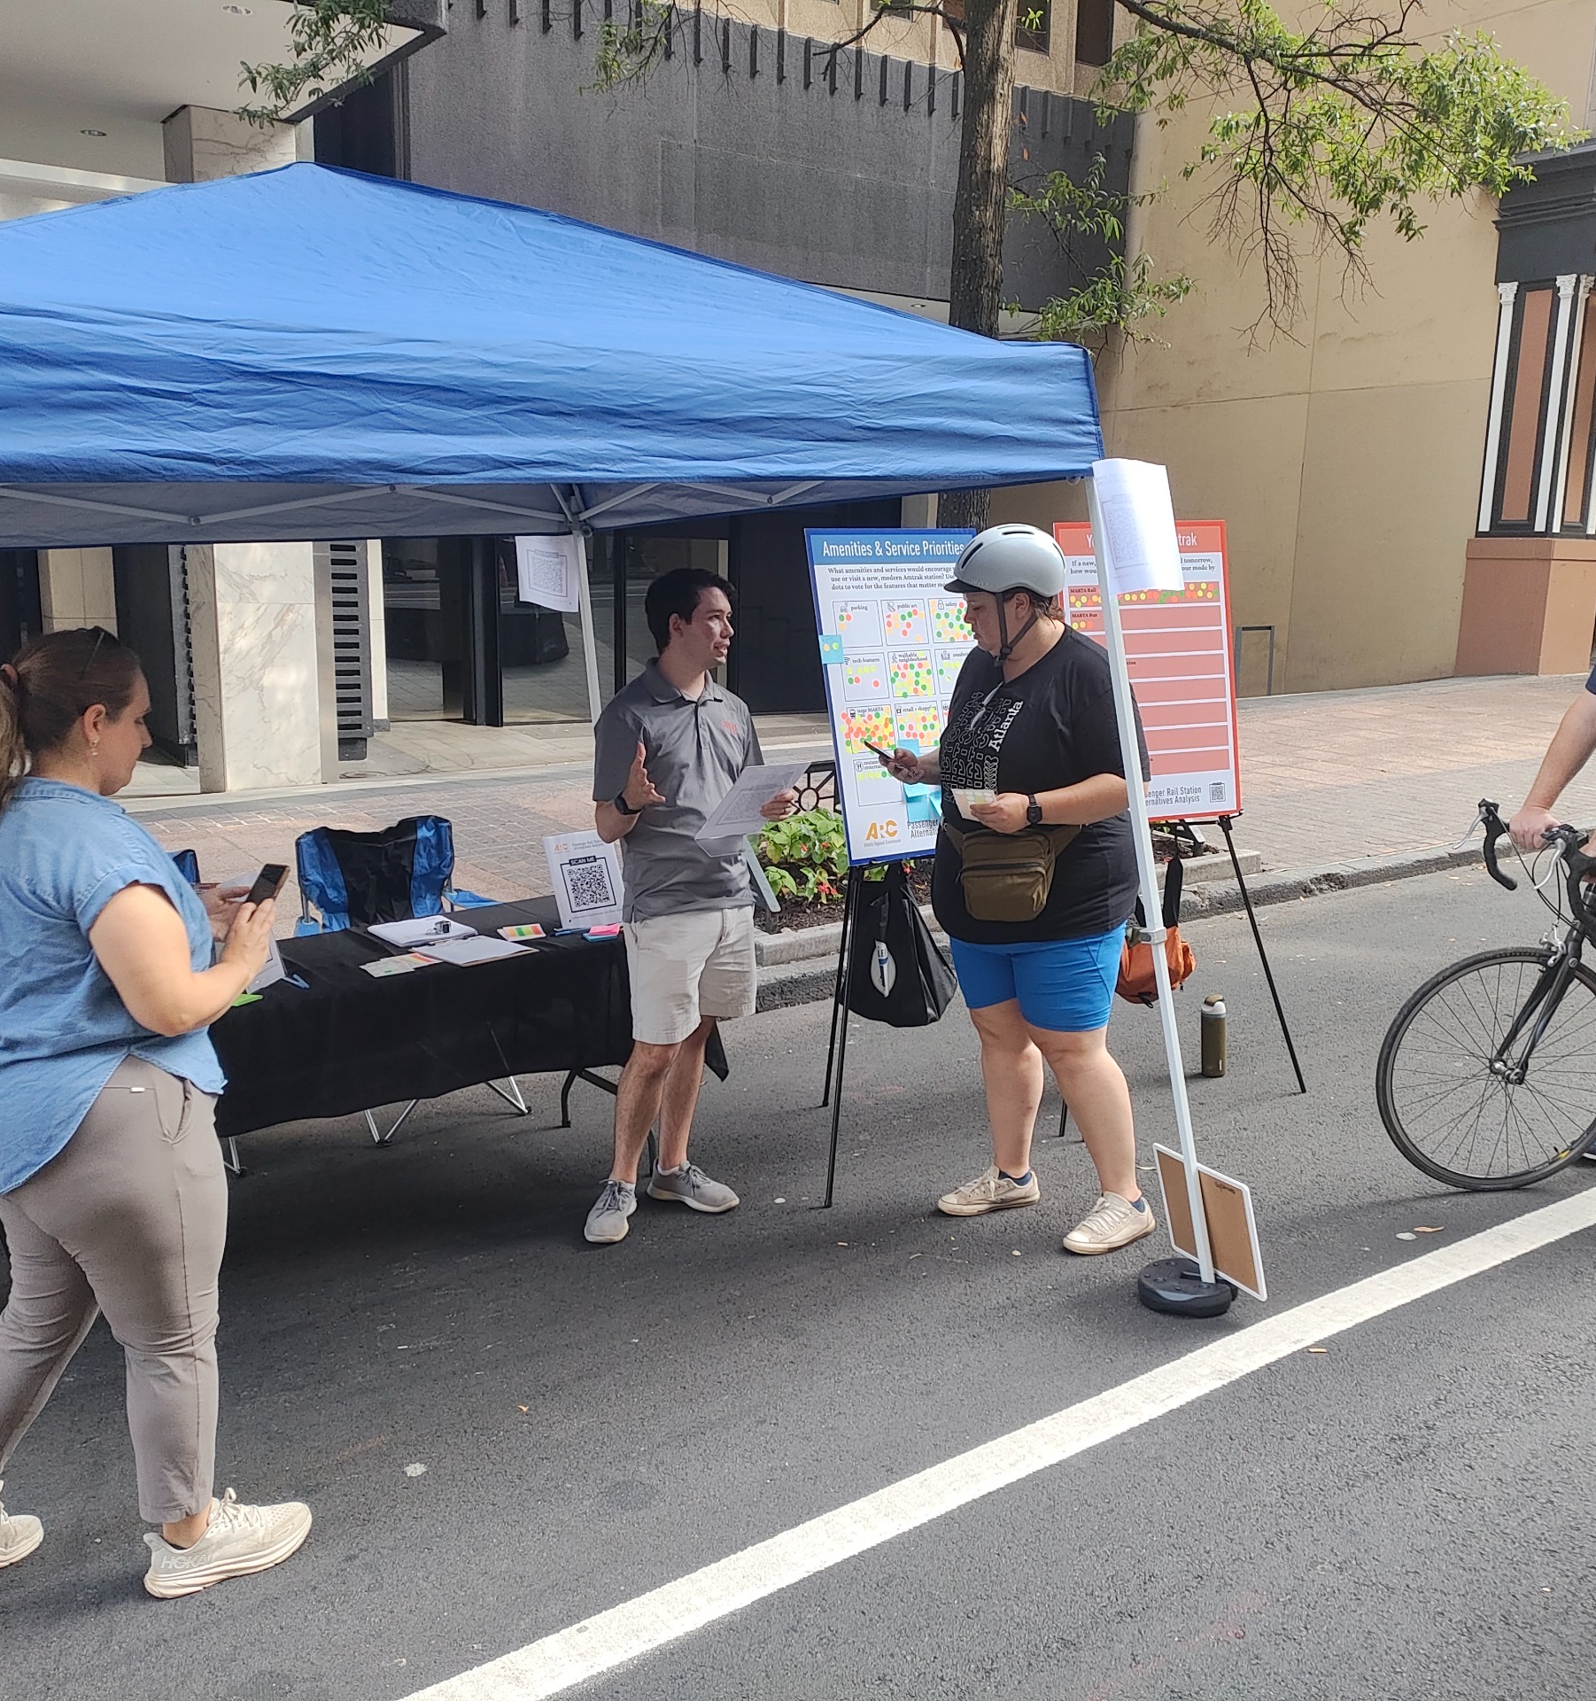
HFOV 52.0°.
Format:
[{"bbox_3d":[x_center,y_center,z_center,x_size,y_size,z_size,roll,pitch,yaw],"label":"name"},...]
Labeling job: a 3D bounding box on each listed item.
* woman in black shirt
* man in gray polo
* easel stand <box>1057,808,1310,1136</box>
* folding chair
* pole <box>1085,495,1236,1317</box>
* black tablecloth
[{"bbox_3d":[0.598,0.105,4.028,0.610,1.750,0.570,-7,15,-34],"label":"woman in black shirt"},{"bbox_3d":[-0.293,0.140,4.090,0.510,1.660,0.460,-7,15,-34],"label":"man in gray polo"},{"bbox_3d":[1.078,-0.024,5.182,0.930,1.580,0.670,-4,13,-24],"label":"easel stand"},{"bbox_3d":[-1.189,0.378,4.997,0.710,0.860,0.540,-9,16,-40],"label":"folding chair"},{"bbox_3d":[0.790,0.113,3.681,0.240,1.919,0.220,-9,12,2],"label":"pole"},{"bbox_3d":[-1.105,0.461,4.142,1.830,0.410,0.520,-9,16,-40],"label":"black tablecloth"}]

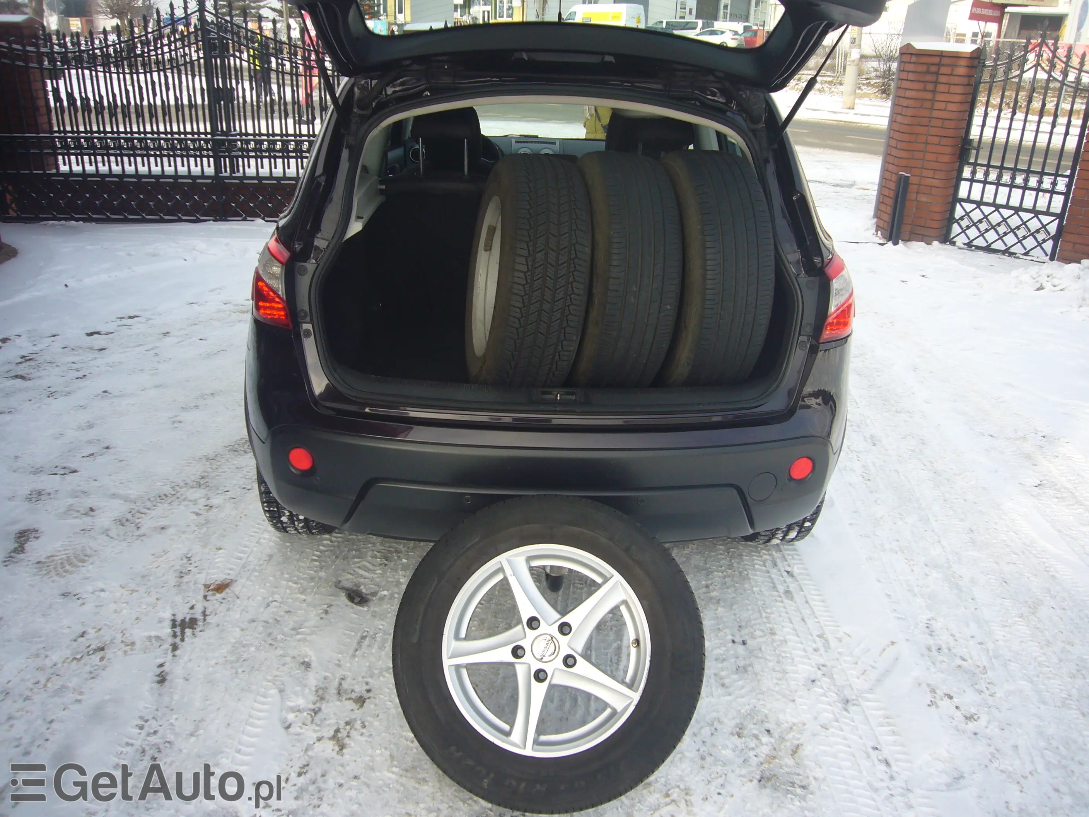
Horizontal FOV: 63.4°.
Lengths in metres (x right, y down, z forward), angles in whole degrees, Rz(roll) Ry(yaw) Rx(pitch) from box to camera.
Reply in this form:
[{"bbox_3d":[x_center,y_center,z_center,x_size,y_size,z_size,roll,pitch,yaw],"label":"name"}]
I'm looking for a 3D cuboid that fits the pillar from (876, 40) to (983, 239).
[{"bbox_3d":[3.619,-2.489,8.300,0.620,1.740,0.500,16,26,32],"label":"pillar"}]

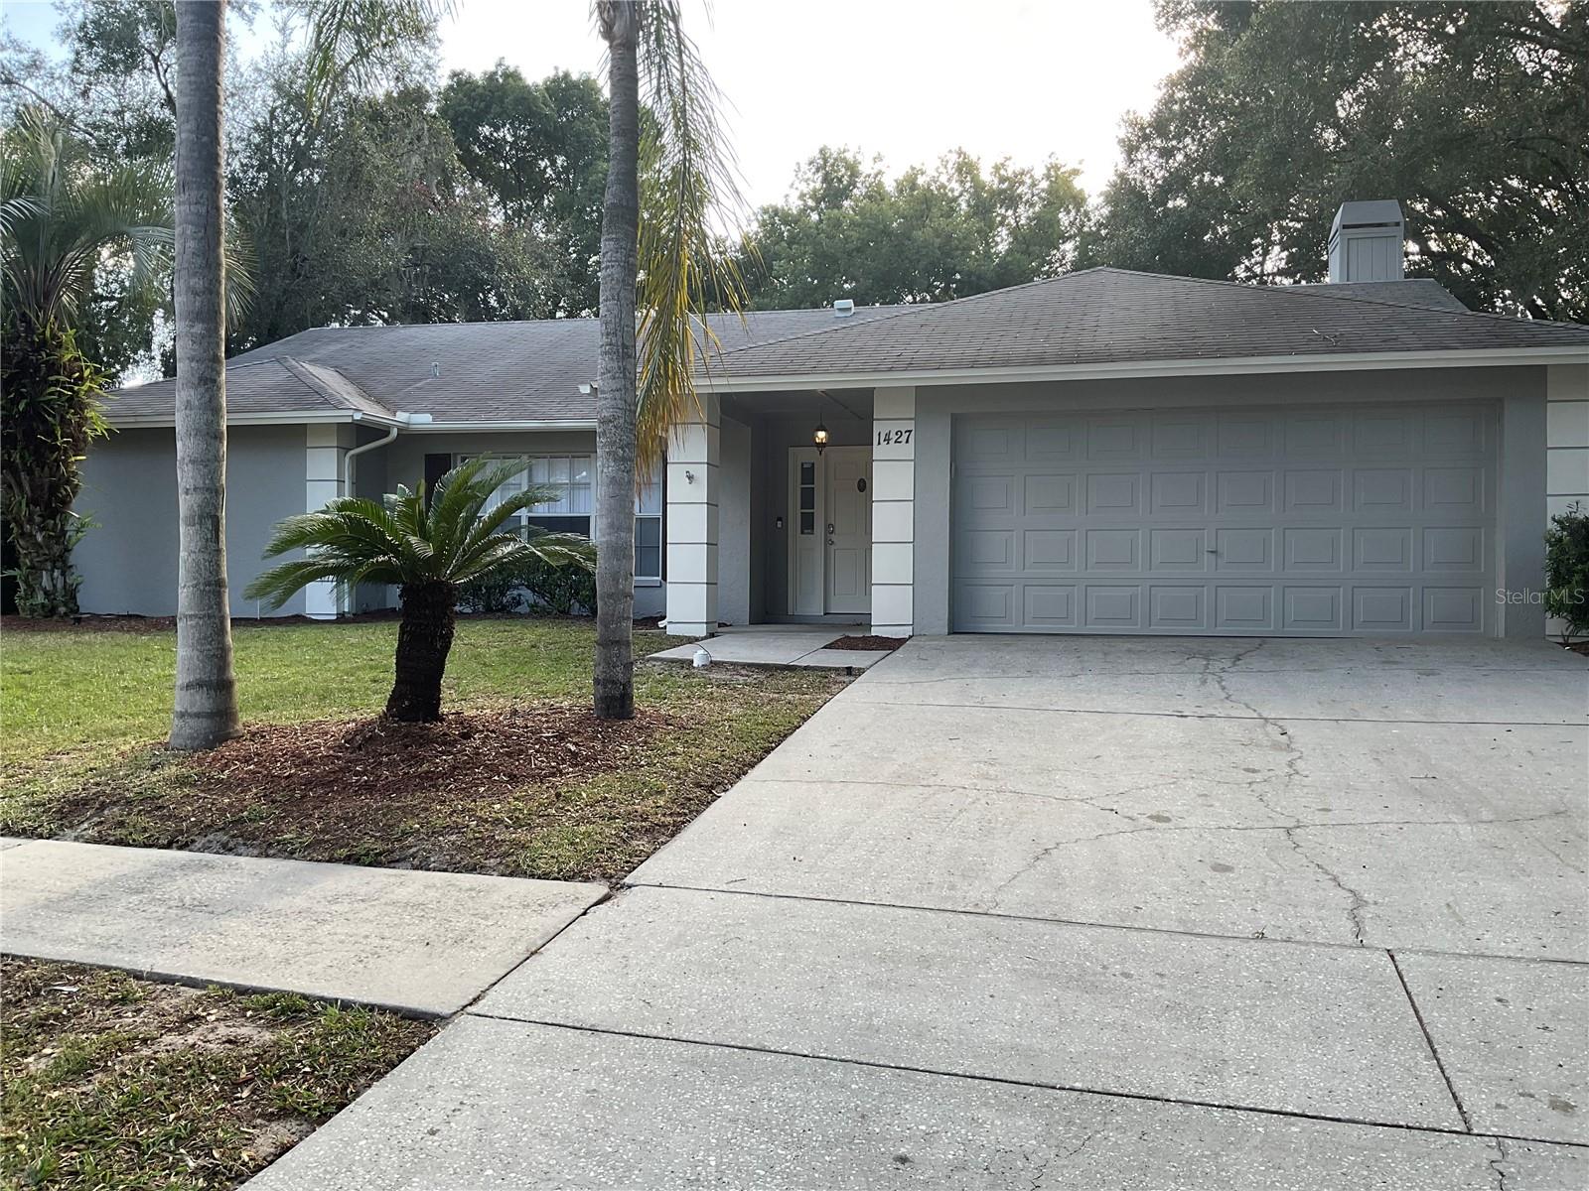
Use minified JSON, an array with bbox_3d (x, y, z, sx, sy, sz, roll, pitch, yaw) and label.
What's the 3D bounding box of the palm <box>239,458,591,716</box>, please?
[{"bbox_3d":[-2.680,-0.050,9.600,2.550,1.920,2.400,0,0,0],"label":"palm"}]

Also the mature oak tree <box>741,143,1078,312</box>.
[{"bbox_3d":[2.950,-5.400,33.000,9.200,11.200,9.000,0,0,0],"label":"mature oak tree"}]

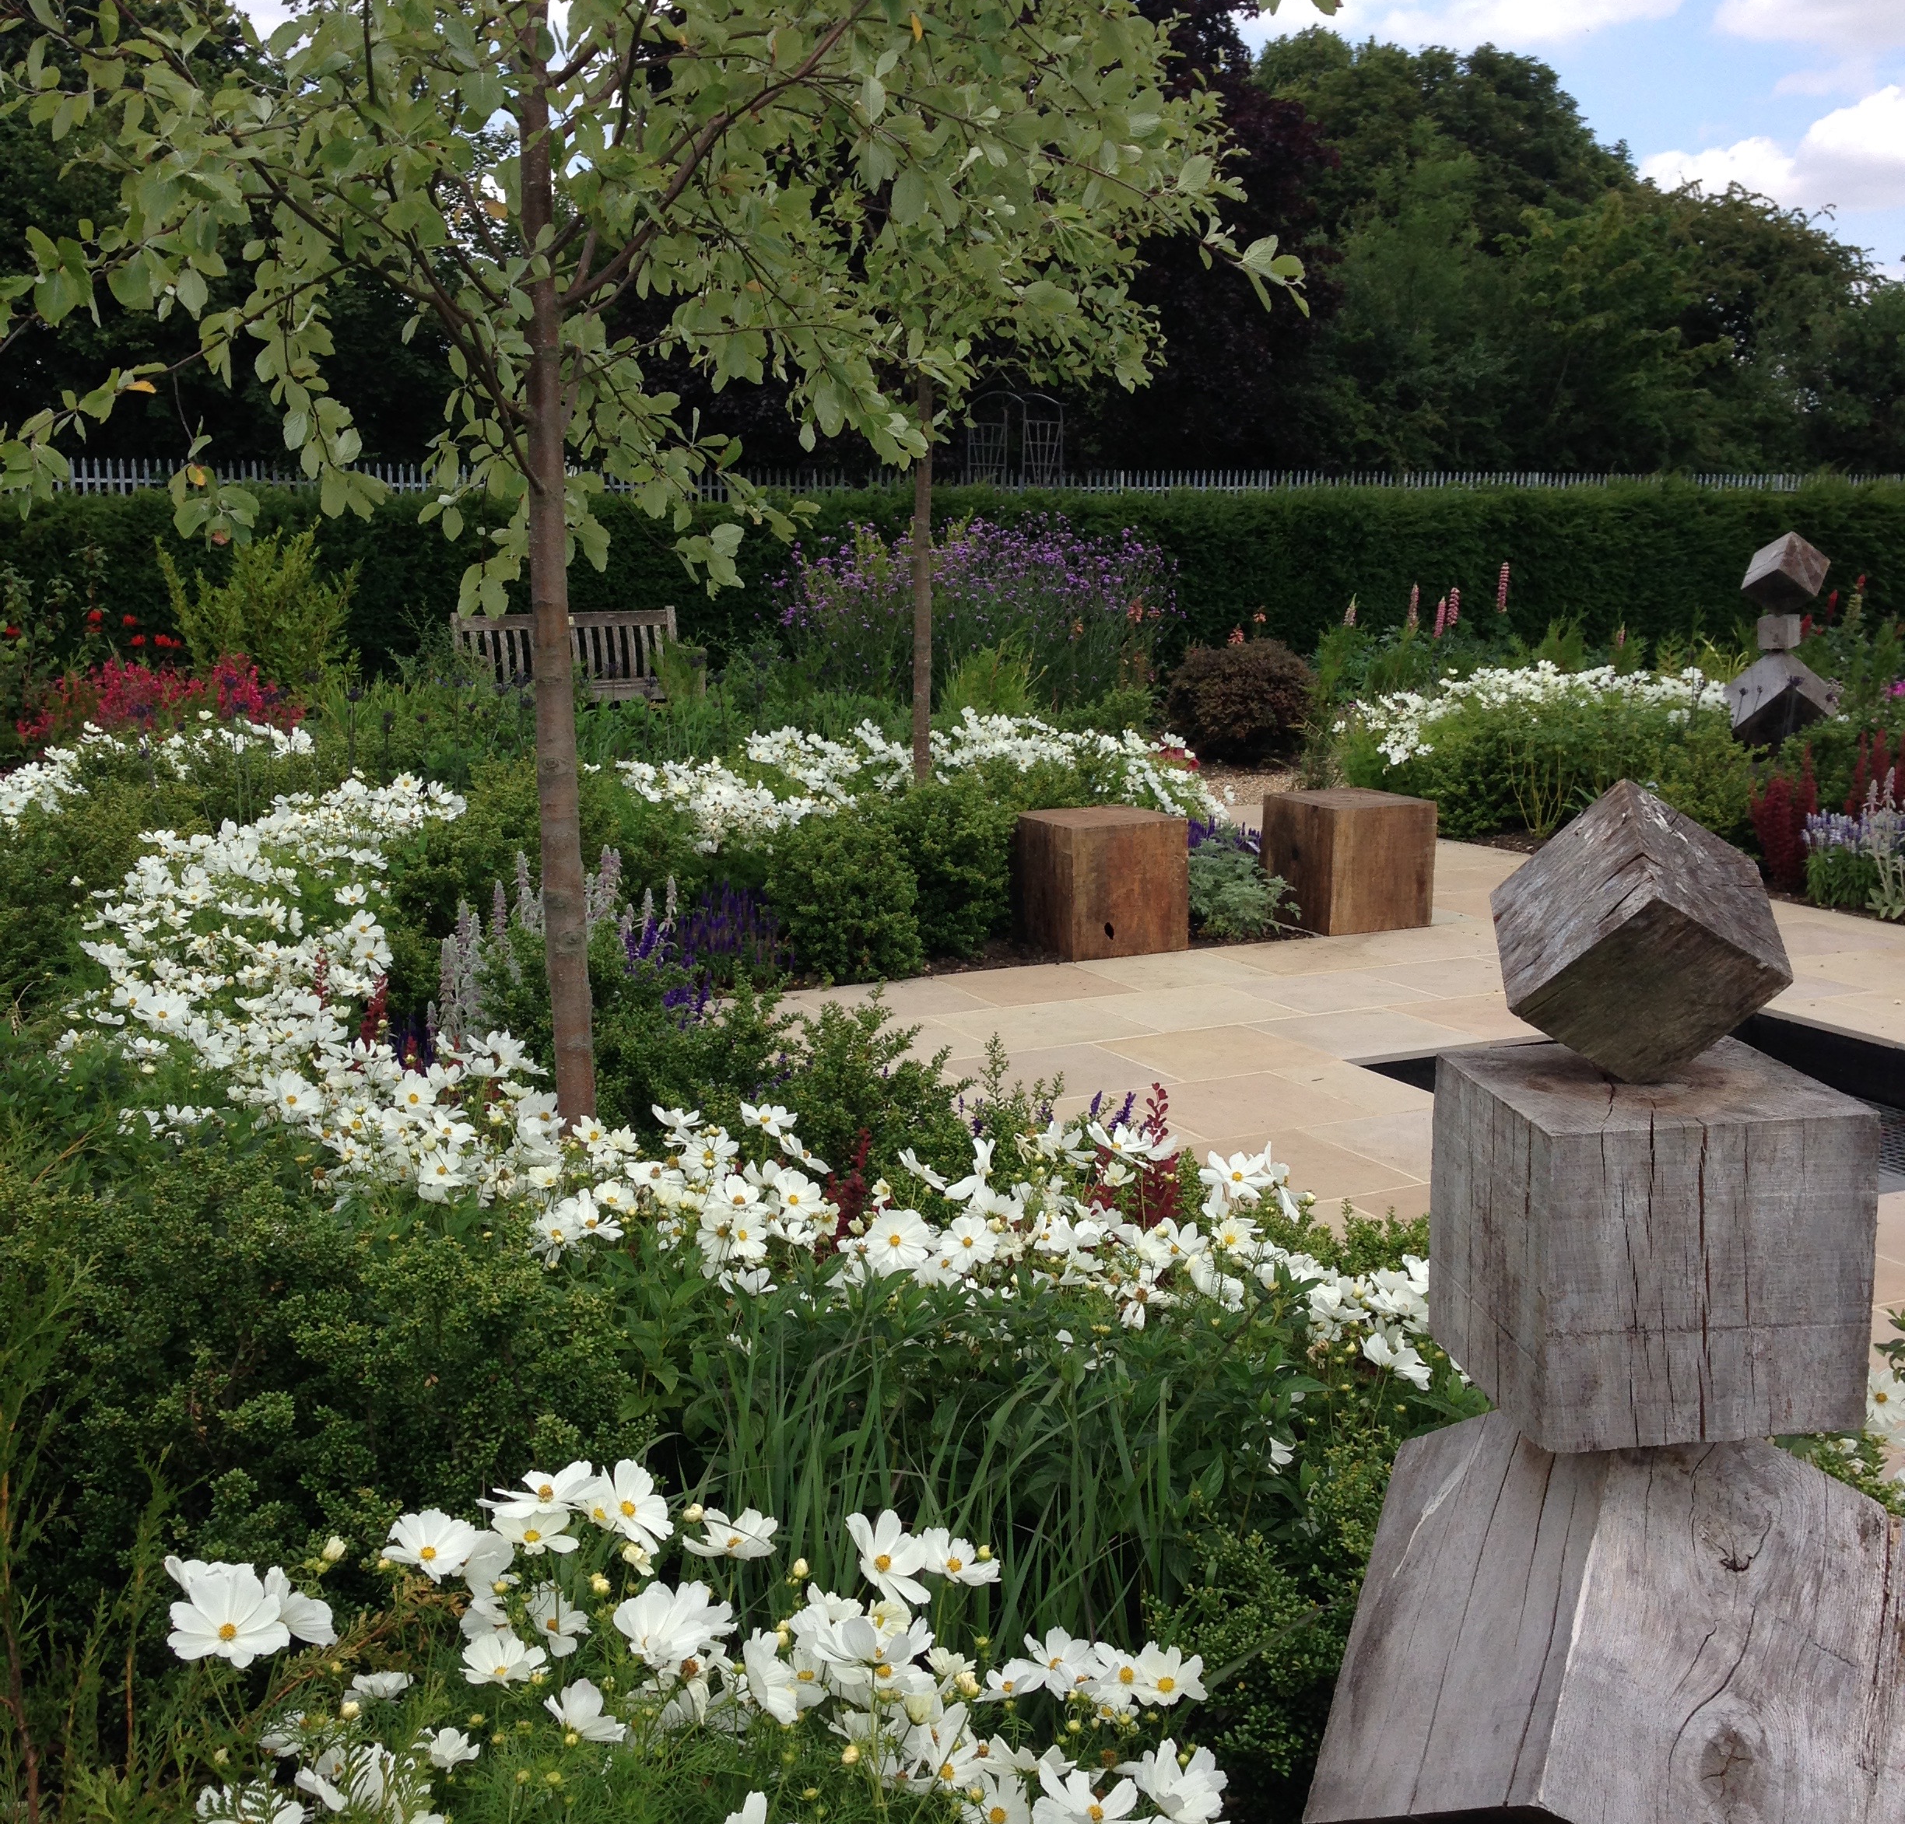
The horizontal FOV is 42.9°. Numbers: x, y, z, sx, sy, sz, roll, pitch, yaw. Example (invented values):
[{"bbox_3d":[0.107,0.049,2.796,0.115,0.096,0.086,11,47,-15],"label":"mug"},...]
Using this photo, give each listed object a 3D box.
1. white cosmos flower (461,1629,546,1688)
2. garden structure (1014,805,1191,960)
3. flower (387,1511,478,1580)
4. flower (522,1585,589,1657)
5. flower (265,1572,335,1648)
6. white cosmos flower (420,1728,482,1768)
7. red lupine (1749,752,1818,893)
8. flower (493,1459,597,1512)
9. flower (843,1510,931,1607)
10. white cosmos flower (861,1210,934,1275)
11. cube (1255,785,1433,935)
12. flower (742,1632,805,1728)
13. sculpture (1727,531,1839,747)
[{"bbox_3d":[-0.323,0.535,1.740,0.064,0.029,0.060,-4,18,-21],"label":"white cosmos flower"},{"bbox_3d":[0.524,-0.107,8.509,0.445,0.454,0.428,-5,11,-25],"label":"garden structure"},{"bbox_3d":[-0.392,0.476,1.820,0.071,0.027,0.068,-3,34,-16],"label":"flower"},{"bbox_3d":[-0.341,0.608,2.080,0.058,0.060,0.033,-4,-19,-20],"label":"flower"},{"bbox_3d":[-0.469,0.495,1.720,0.070,0.030,0.074,31,21,21],"label":"flower"},{"bbox_3d":[-0.409,0.680,1.970,0.038,0.028,0.046,22,22,35],"label":"white cosmos flower"},{"bbox_3d":[3.312,-0.358,9.616,0.250,0.540,0.250,3,11,19],"label":"red lupine"},{"bbox_3d":[-0.311,0.435,1.830,0.080,0.026,0.072,6,22,31],"label":"flower"},{"bbox_3d":[-0.048,0.489,1.830,0.073,0.027,0.076,-8,53,-41],"label":"flower"},{"bbox_3d":[-0.068,0.405,2.970,0.087,0.083,0.035,-1,-22,-2],"label":"white cosmos flower"},{"bbox_3d":[1.458,-0.189,8.907,0.443,0.457,0.444,-5,11,-25],"label":"cube"},{"bbox_3d":[-0.125,0.540,1.700,0.034,0.070,0.070,-24,12,-6],"label":"flower"},{"bbox_3d":[3.980,-1.192,11.624,0.520,1.265,0.520,3,11,19],"label":"sculpture"}]

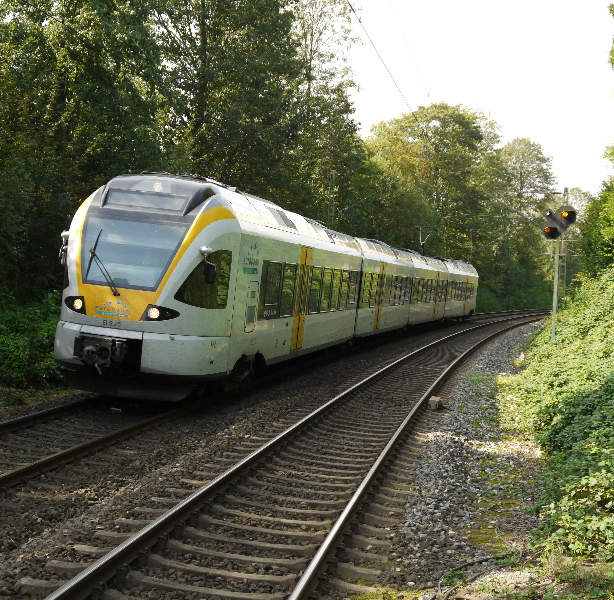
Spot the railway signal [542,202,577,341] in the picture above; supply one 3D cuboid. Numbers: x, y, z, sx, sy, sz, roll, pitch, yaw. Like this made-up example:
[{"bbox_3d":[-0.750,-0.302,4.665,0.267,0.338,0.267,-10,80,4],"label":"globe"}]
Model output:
[{"bbox_3d":[8.727,-0.852,45.000,1.150,4.850,0.500,2,1,9],"label":"railway signal"}]

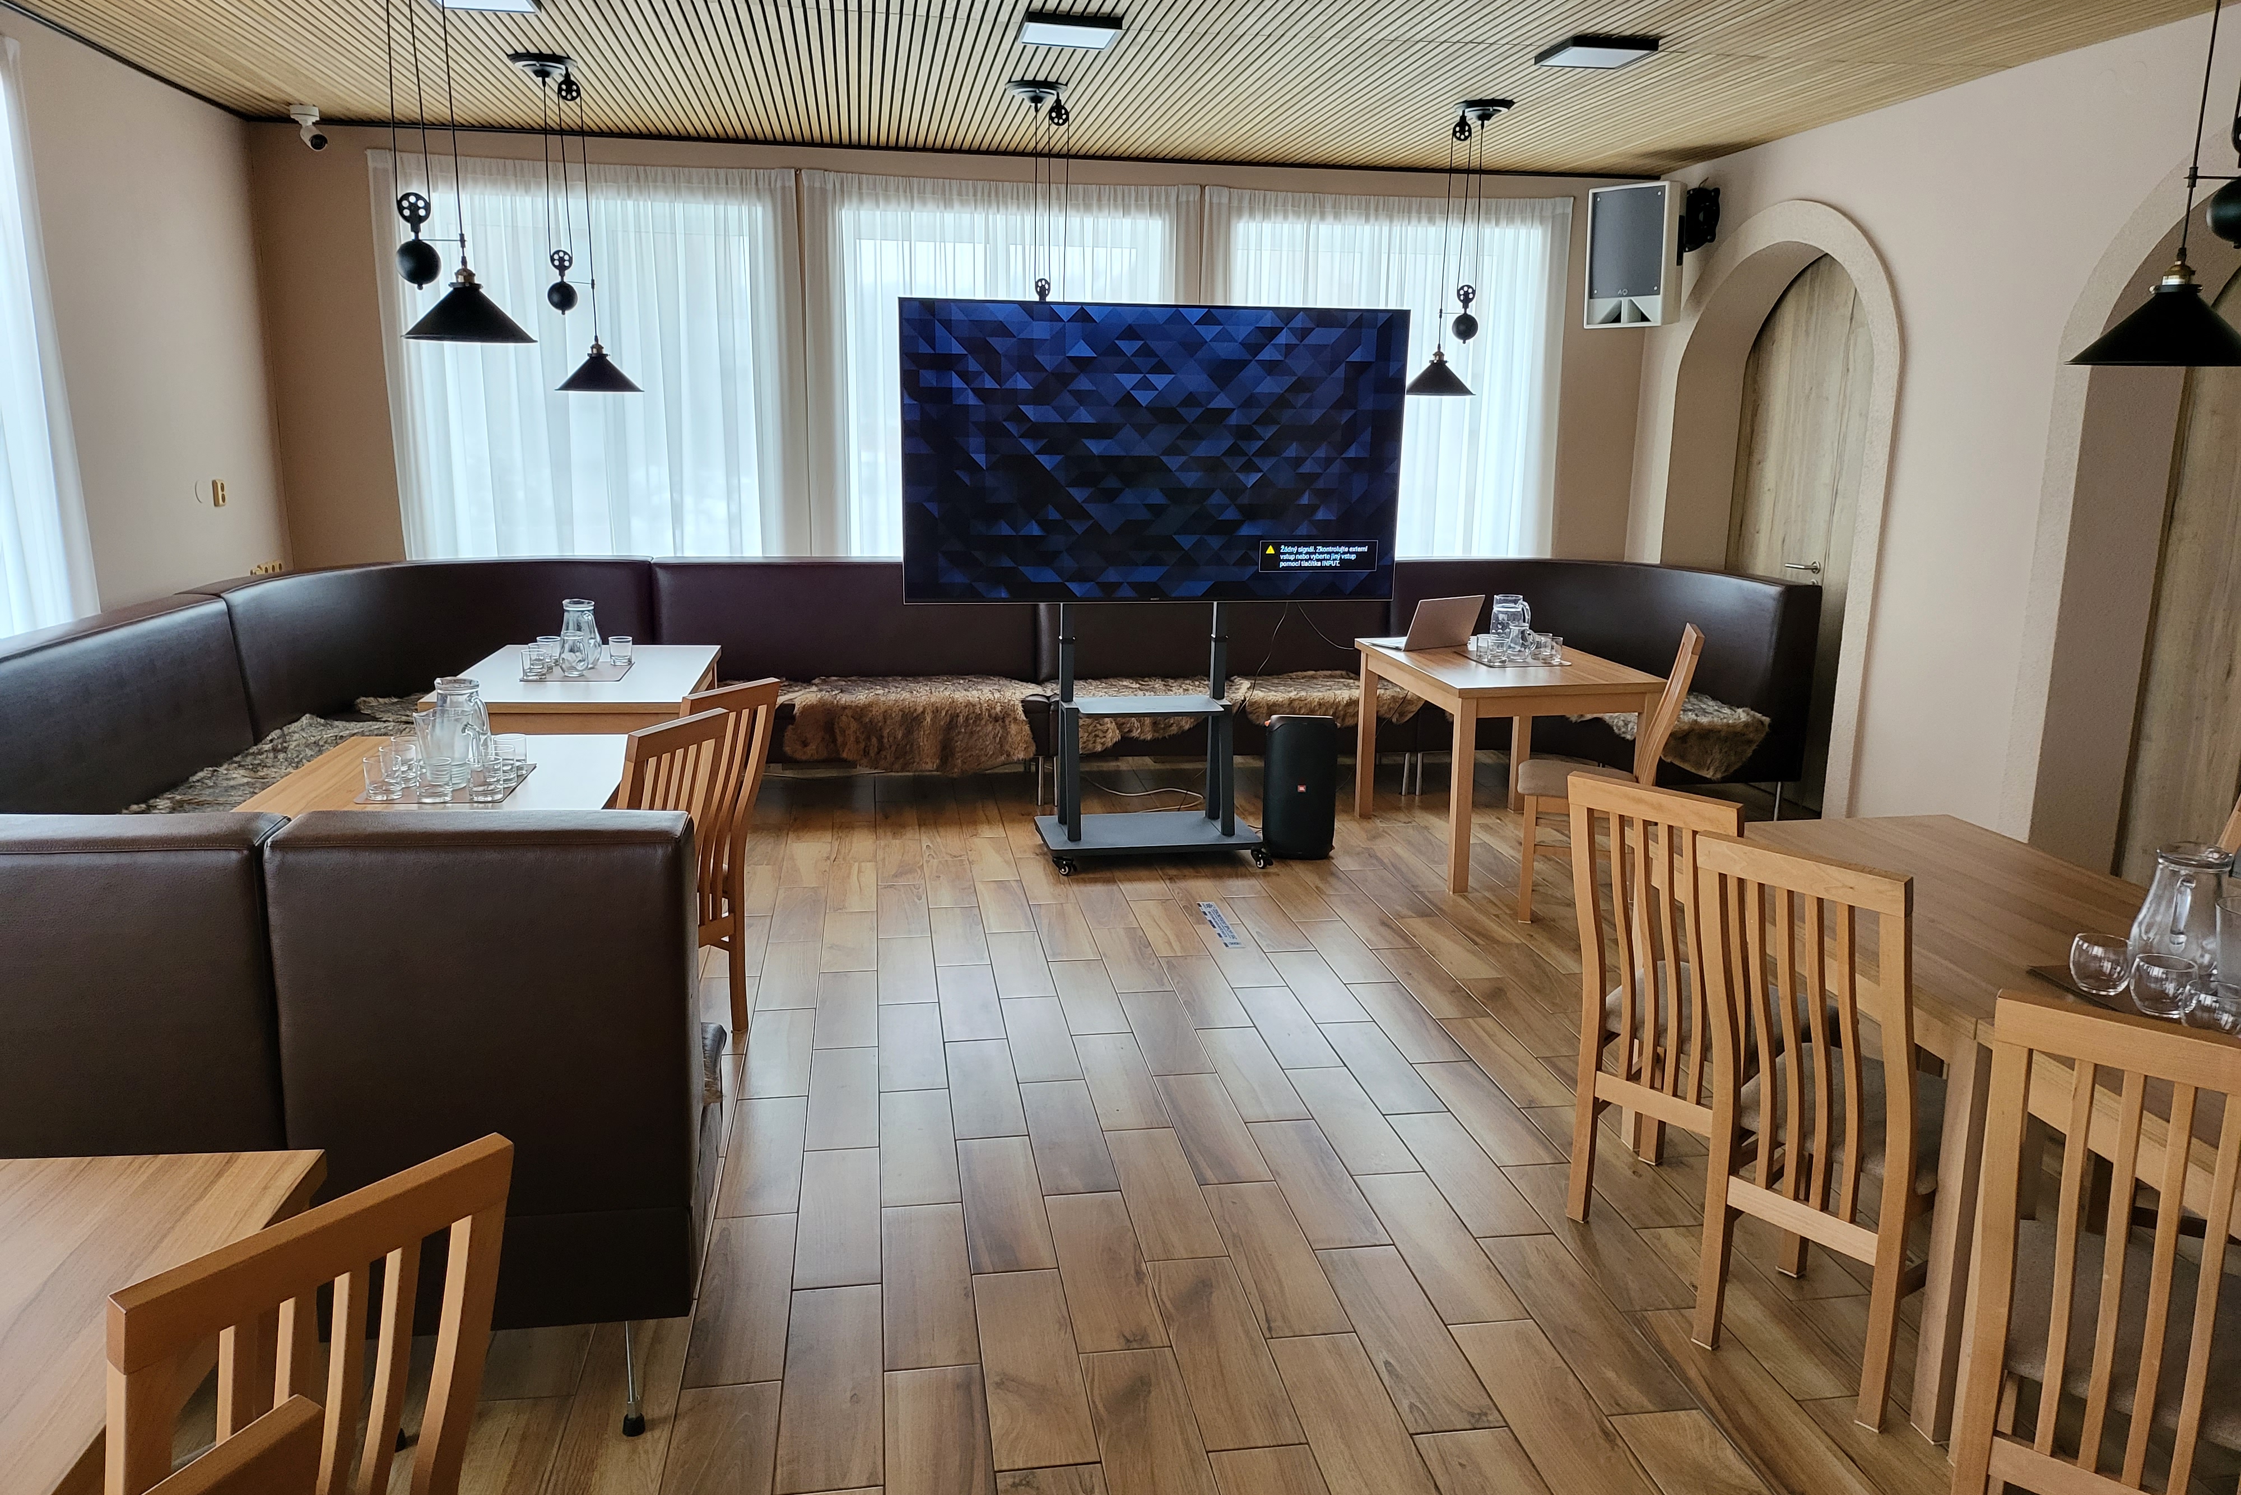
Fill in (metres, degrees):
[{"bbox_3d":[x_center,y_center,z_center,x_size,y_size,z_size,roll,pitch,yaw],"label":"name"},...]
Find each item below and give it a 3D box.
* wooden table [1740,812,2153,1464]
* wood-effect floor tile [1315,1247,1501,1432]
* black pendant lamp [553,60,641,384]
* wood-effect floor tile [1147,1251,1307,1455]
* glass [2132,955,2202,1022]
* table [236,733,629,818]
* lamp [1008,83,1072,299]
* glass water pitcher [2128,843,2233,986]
[{"bbox_3d":[1.696,0.672,3.224,0.890,0.755,1.247,-1,12,-9],"label":"wooden table"},{"bbox_3d":[0.529,1.103,2.935,0.176,0.010,0.600,-1,12,-9],"label":"wood-effect floor tile"},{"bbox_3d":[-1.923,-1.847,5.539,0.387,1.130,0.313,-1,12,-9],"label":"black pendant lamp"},{"bbox_3d":[0.185,1.117,2.898,0.173,0.010,0.600,-1,12,-9],"label":"wood-effect floor tile"},{"bbox_3d":[1.681,0.388,2.504,0.086,0.085,0.086,-1,12,-9],"label":"glass"},{"bbox_3d":[-1.701,0.470,3.997,0.850,0.755,1.300,-1,12,-9],"label":"table"},{"bbox_3d":[-0.240,-1.904,5.798,0.374,1.080,0.310,-1,12,-9],"label":"lamp"},{"bbox_3d":[1.821,0.286,2.662,0.173,0.223,0.149,-10,16,-41],"label":"glass water pitcher"}]

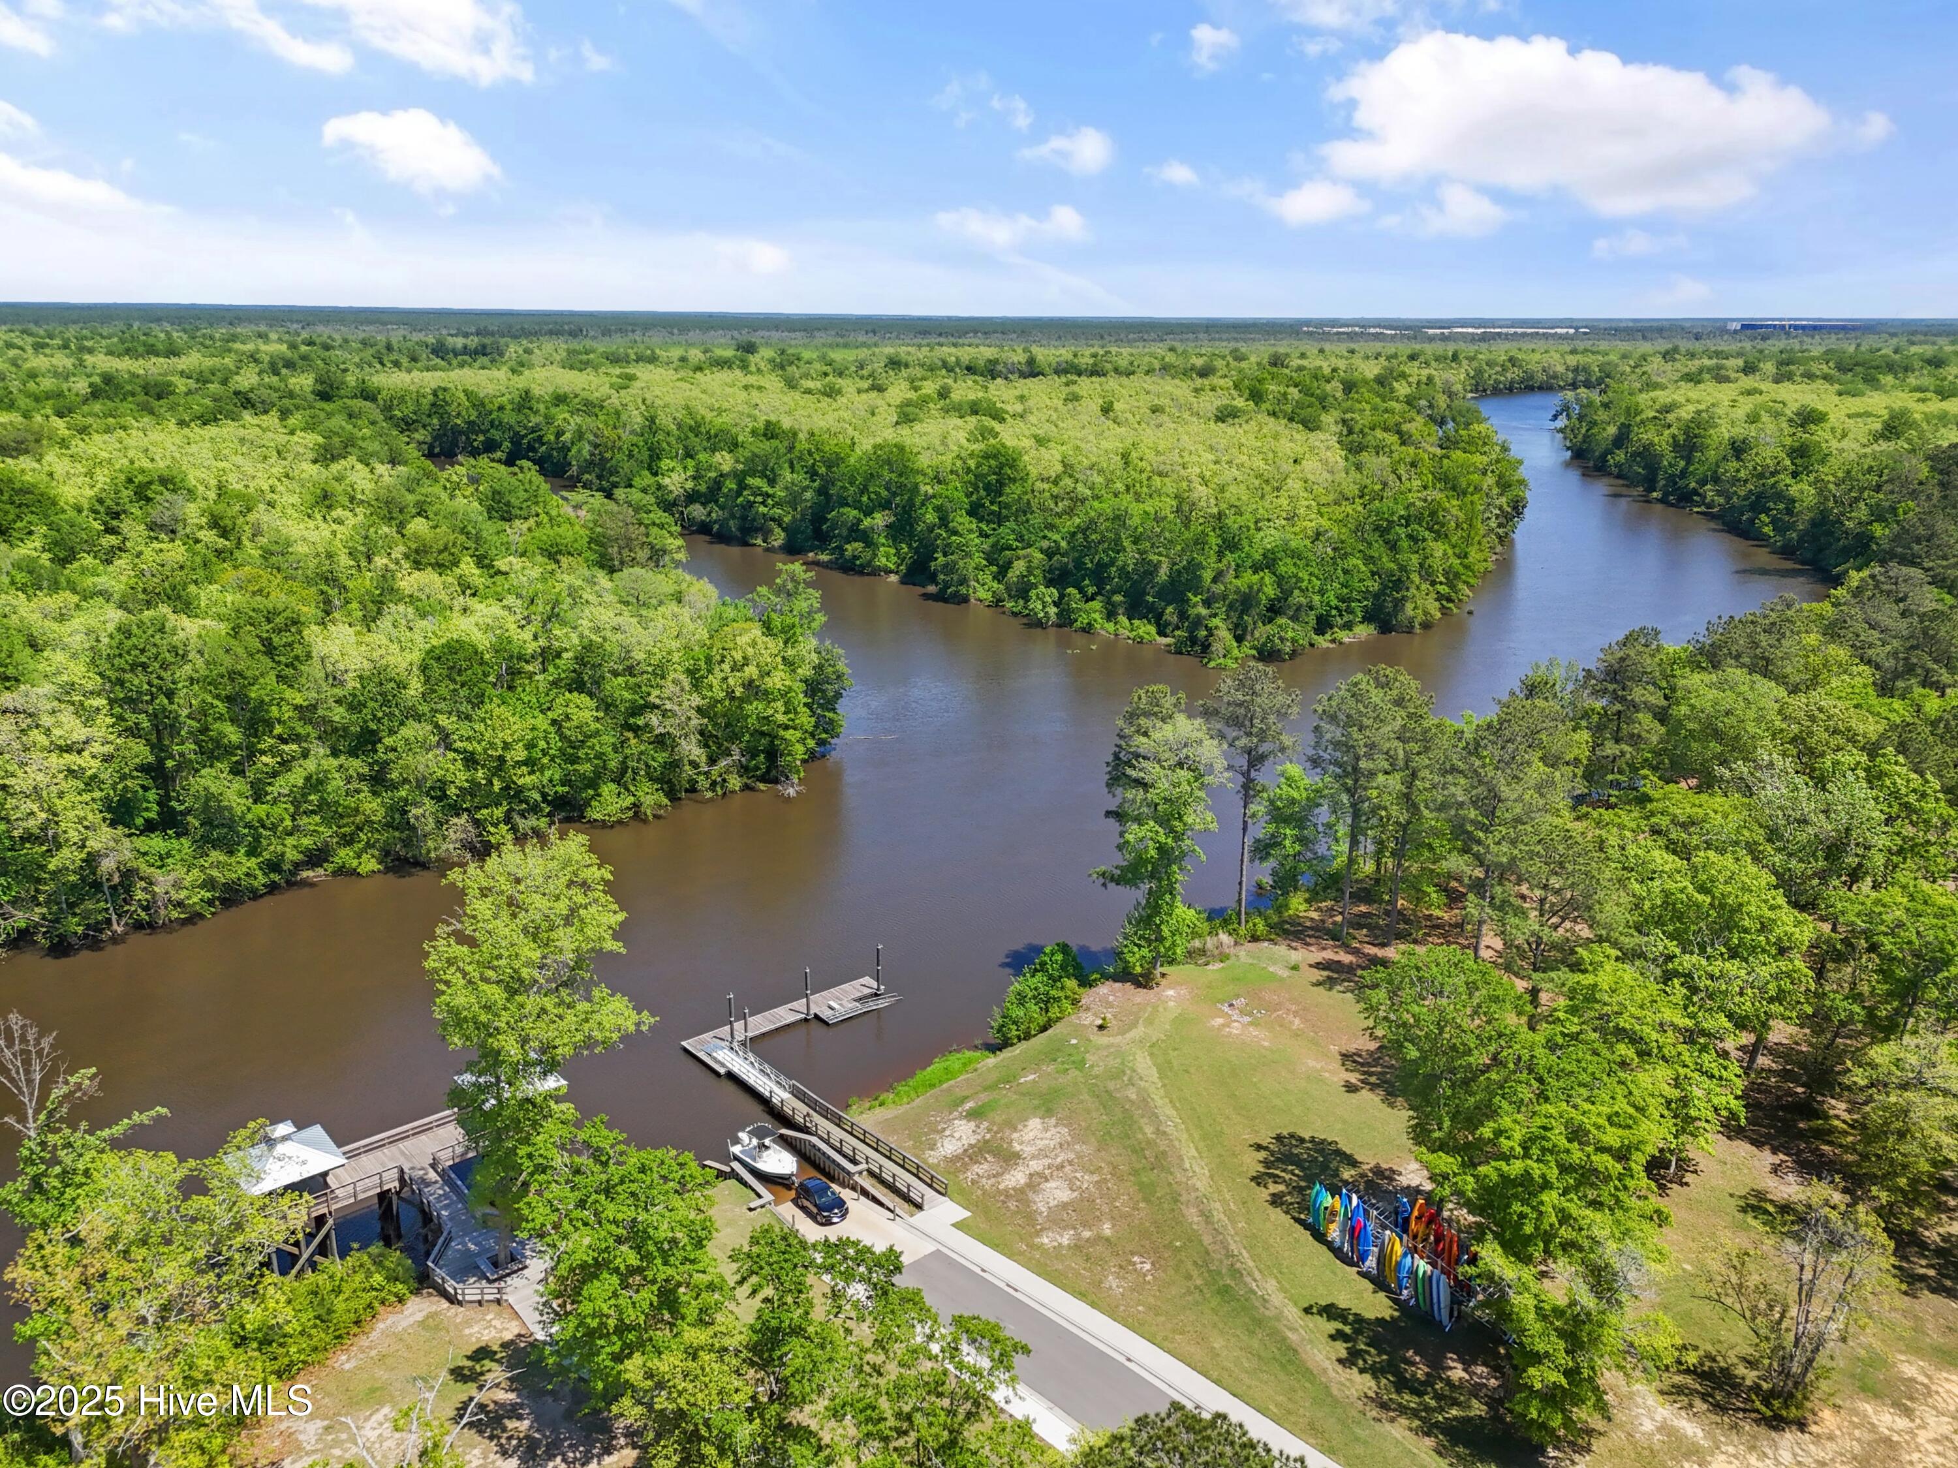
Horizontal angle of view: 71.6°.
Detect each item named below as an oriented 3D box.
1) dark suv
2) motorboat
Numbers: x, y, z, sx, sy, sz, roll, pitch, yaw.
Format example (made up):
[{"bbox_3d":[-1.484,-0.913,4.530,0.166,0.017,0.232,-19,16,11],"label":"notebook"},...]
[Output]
[{"bbox_3d":[-11.192,33.026,96.386,1.960,1.700,4.900,-11,14,-33],"label":"dark suv"},{"bbox_3d":[-15.801,31.551,101.648,2.450,2.850,6.700,-16,21,-42],"label":"motorboat"}]

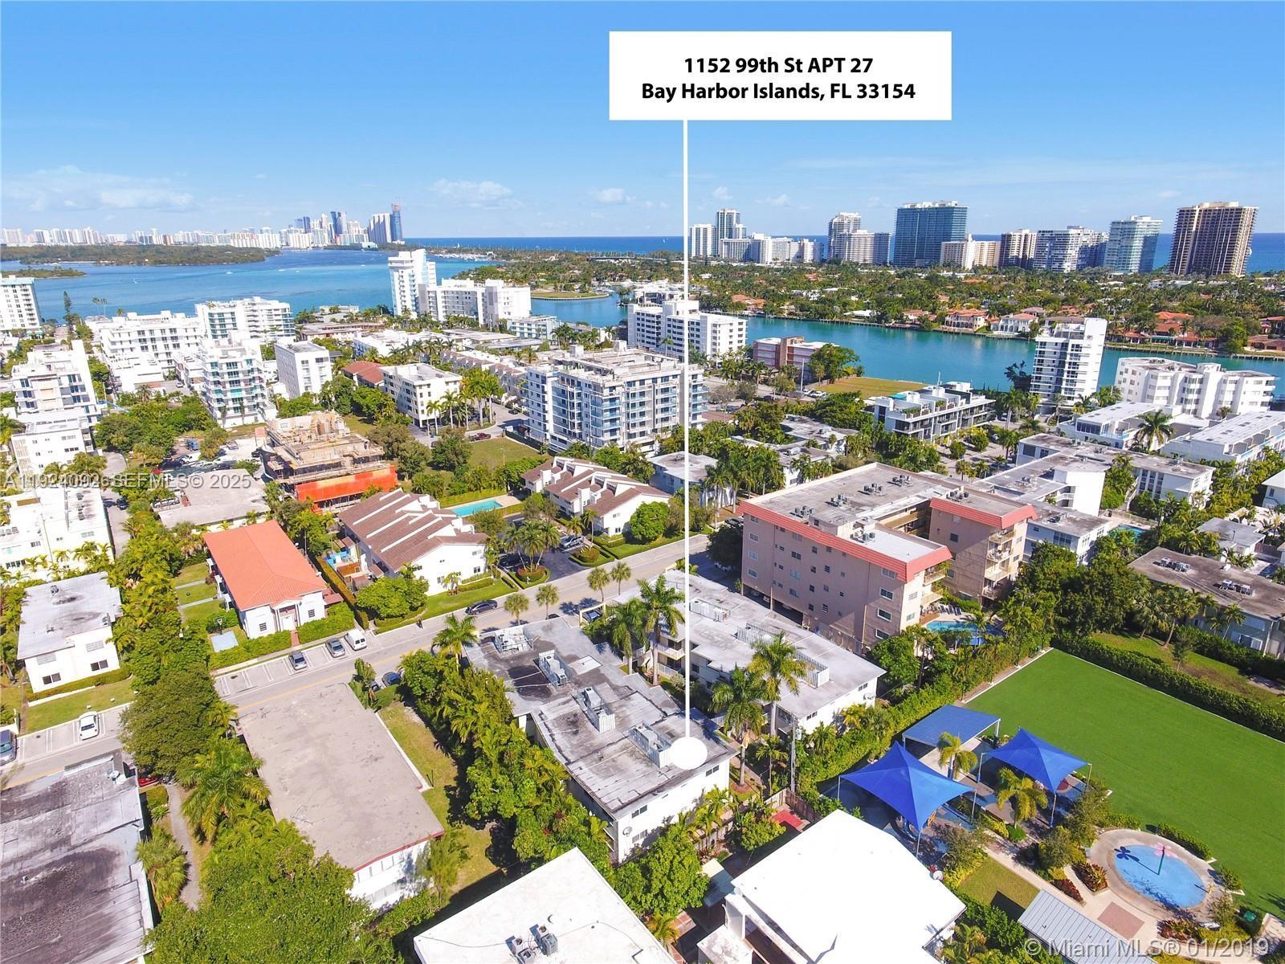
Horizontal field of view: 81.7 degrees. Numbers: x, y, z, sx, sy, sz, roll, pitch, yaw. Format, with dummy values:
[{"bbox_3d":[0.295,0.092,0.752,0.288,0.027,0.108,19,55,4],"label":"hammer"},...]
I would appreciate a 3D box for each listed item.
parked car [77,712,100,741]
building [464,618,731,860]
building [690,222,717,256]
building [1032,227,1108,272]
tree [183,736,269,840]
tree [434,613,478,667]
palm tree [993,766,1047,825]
[{"bbox_3d":[-67.239,29.527,90.284,1.820,1.450,4.600,-13,22,-32],"label":"parked car"},{"bbox_3d":[-6.916,27.150,88.059,15.760,5.820,36.640,-14,23,-34],"label":"building"},{"bbox_3d":[111.495,-439.323,1377.080,34.000,73.000,34.000,-13,22,-32],"label":"building"},{"bbox_3d":[536.303,-285.483,928.797,82.000,61.000,48.000,-13,22,-32],"label":"building"},{"bbox_3d":[-40.426,31.606,73.168,7.667,8.071,7.667,0,18,0],"label":"tree"},{"bbox_3d":[-24.649,22.206,98.645,5.650,9.584,5.650,0,18,0],"label":"tree"},{"bbox_3d":[37.613,31.969,73.605,4.600,6.300,4.600,8,20,24],"label":"palm tree"}]

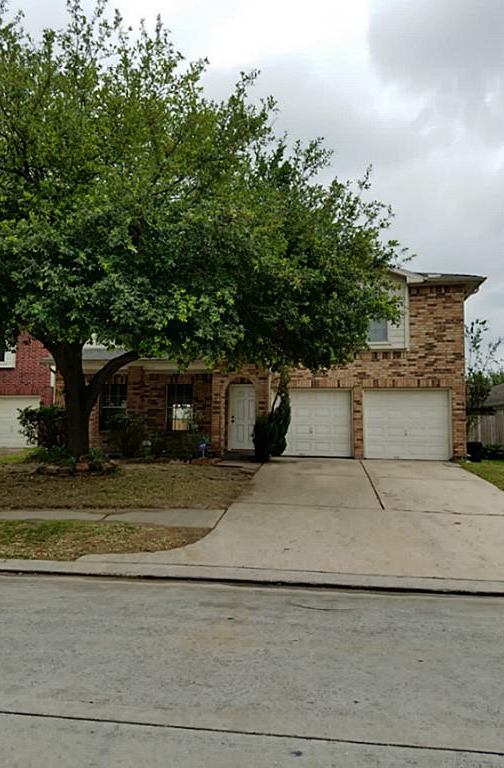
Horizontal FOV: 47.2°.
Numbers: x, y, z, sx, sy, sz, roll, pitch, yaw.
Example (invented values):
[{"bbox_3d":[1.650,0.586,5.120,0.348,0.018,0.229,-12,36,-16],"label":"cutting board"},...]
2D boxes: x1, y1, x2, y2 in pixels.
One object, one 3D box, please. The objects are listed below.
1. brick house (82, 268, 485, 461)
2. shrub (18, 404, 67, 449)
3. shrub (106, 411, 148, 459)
[{"bbox_3d":[1.138,-0.882,22.881,13.950,7.000,9.800,0,-4,13],"label":"brick house"},{"bbox_3d":[-6.776,1.394,18.700,1.600,1.459,1.450,0,-4,13],"label":"shrub"},{"bbox_3d":[-3.928,1.625,18.200,1.350,1.452,1.300,0,-4,13],"label":"shrub"}]

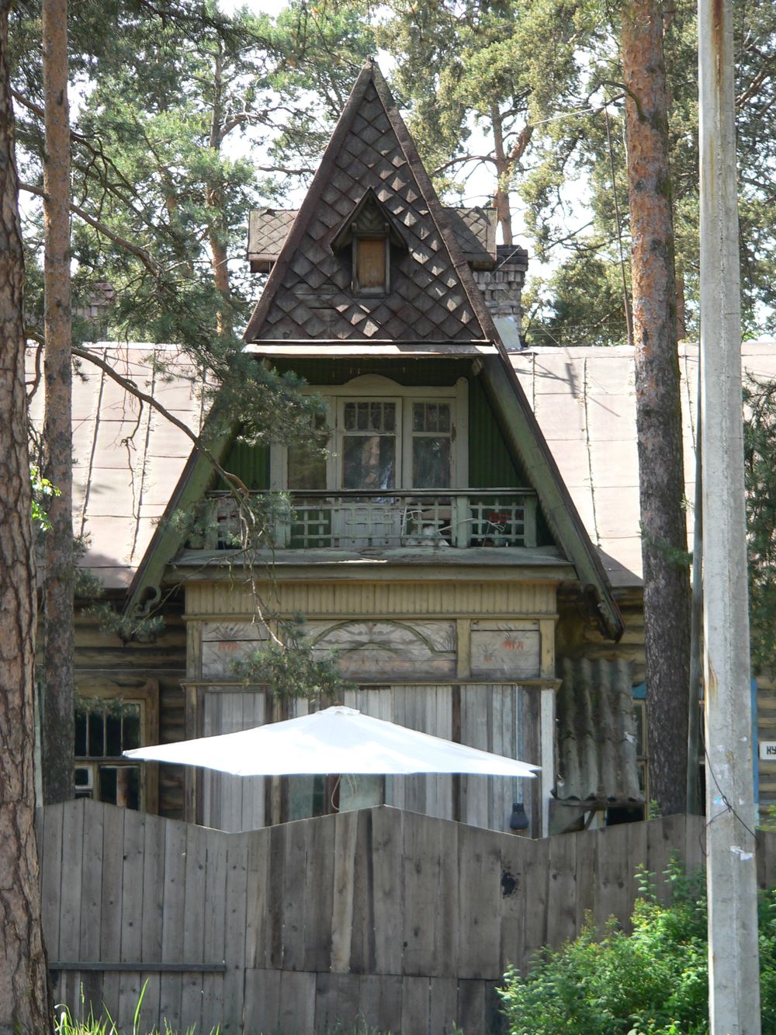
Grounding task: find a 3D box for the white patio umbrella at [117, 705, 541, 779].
[{"bbox_3d":[-0.386,2.480,33.400,2.900,2.450,2.900,0,-4,0],"label":"white patio umbrella"}]

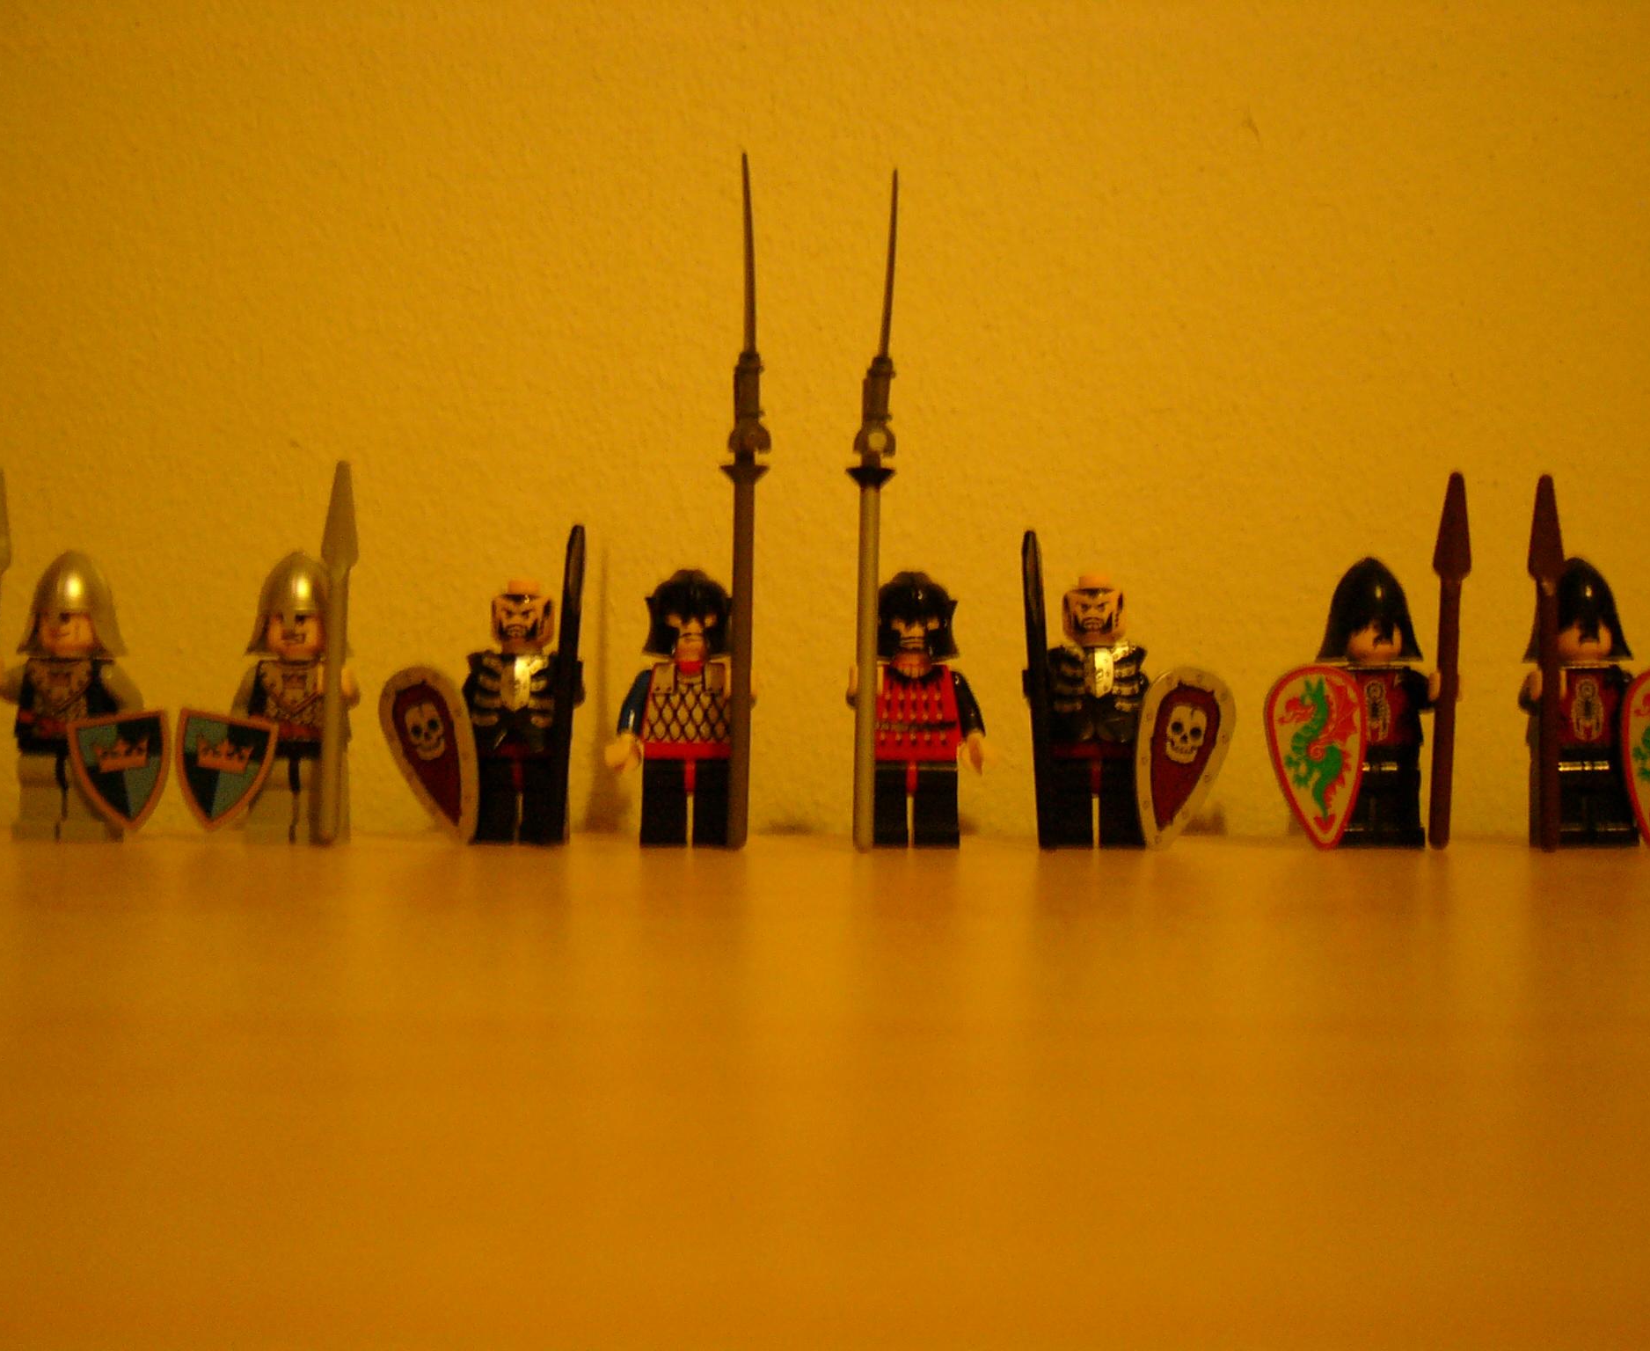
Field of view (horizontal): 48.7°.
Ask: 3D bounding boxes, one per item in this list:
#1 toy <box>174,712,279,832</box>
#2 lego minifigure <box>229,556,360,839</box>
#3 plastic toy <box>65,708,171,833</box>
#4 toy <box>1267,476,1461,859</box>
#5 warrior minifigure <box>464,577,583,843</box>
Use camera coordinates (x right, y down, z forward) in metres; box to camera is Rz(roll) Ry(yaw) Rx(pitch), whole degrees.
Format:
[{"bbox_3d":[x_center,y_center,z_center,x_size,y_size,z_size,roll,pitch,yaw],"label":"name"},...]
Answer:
[{"bbox_3d":[-0.094,0.015,0.283,0.015,0.018,0.004,10,11,3],"label":"toy"},{"bbox_3d":[-0.081,0.003,0.280,0.022,0.045,0.018,0,0,0],"label":"lego minifigure"},{"bbox_3d":[-0.109,0.015,0.283,0.015,0.018,0.004,-9,11,-5],"label":"plastic toy"},{"bbox_3d":[0.081,-0.002,0.279,0.030,0.057,0.024,0,0,0],"label":"toy"},{"bbox_3d":[-0.046,0.005,0.280,0.020,0.041,0.018,0,0,0],"label":"warrior minifigure"}]

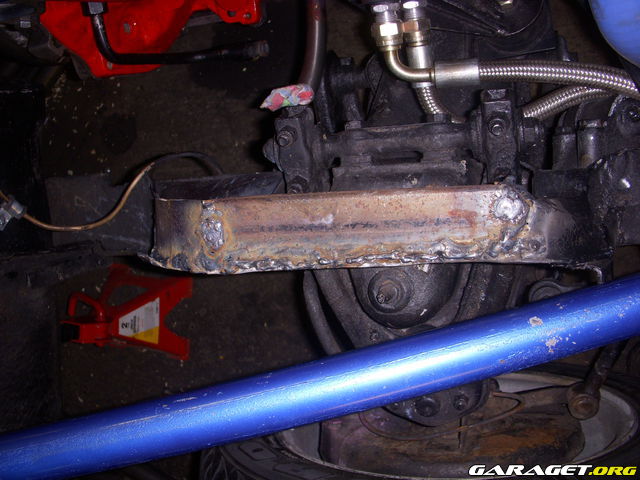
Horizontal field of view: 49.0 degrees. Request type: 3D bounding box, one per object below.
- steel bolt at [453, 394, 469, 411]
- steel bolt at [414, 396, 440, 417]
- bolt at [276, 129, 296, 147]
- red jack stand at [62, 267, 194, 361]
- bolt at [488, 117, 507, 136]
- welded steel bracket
[{"bbox_3d":[0.162,0.187,0.810,0.017,0.016,0.017,2,111,5],"label":"steel bolt"},{"bbox_3d":[0.124,0.192,0.810,0.026,0.016,0.027,2,111,5],"label":"steel bolt"},{"bbox_3d":[-0.040,-0.122,0.840,0.021,0.020,0.021,2,111,5],"label":"bolt"},{"bbox_3d":[-0.373,0.146,1.267,0.182,0.280,0.168,5,91,13],"label":"red jack stand"},{"bbox_3d":[0.205,-0.131,0.810,0.020,0.020,0.020,2,111,5],"label":"bolt"},{"bbox_3d":[0.047,-0.011,0.765,0.490,0.070,0.085,-1,90,13],"label":"welded steel bracket"}]

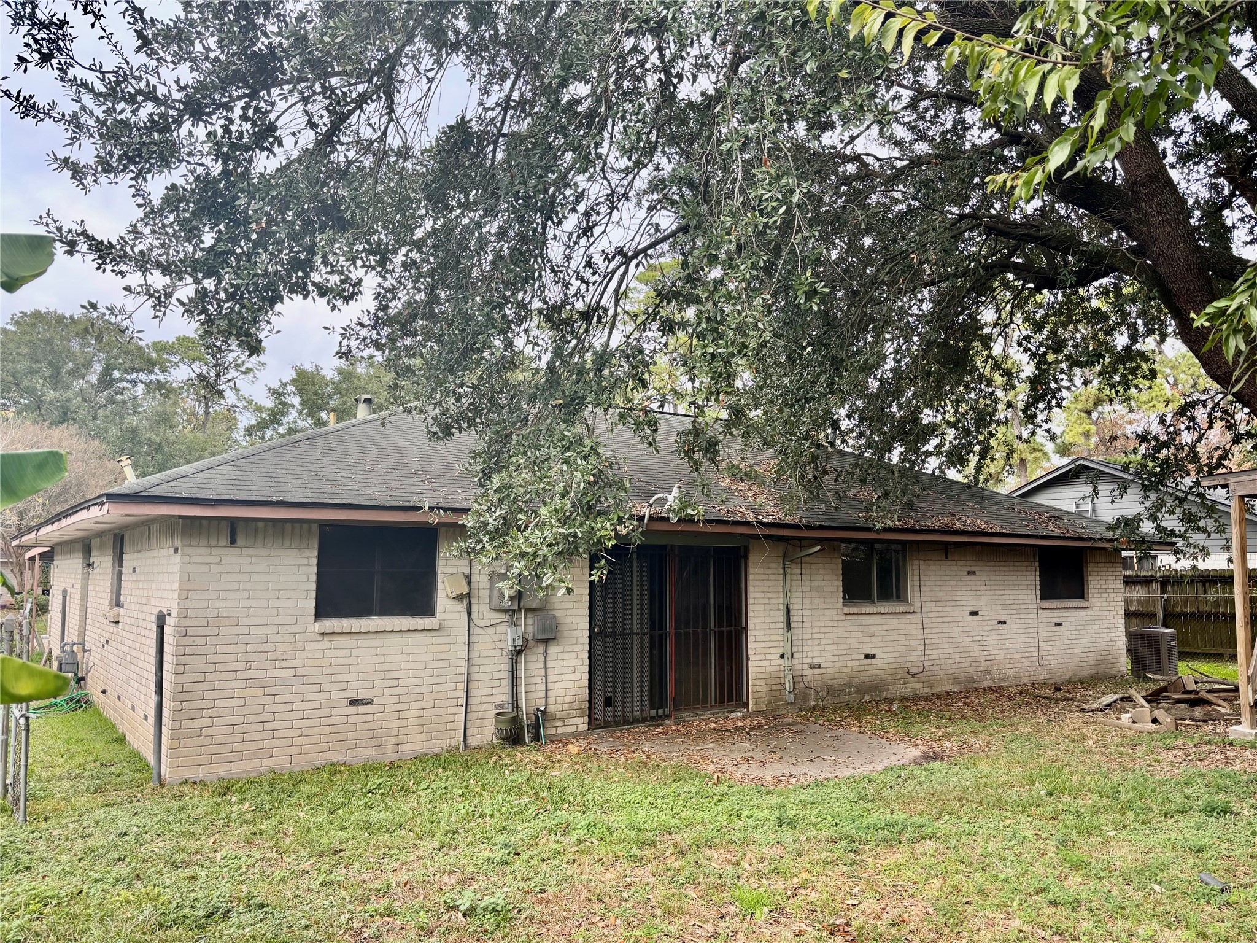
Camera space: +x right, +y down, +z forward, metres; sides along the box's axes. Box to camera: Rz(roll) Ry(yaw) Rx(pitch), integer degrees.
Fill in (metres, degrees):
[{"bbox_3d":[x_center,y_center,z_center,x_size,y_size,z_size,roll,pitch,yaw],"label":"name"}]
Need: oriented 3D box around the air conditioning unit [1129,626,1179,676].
[{"bbox_3d":[9.851,3.395,17.692,0.580,0.905,0.570,5,-8,-35],"label":"air conditioning unit"}]

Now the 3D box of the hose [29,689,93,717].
[{"bbox_3d":[-6.832,2.774,11.421,0.740,0.170,1.200,5,-8,-35],"label":"hose"}]

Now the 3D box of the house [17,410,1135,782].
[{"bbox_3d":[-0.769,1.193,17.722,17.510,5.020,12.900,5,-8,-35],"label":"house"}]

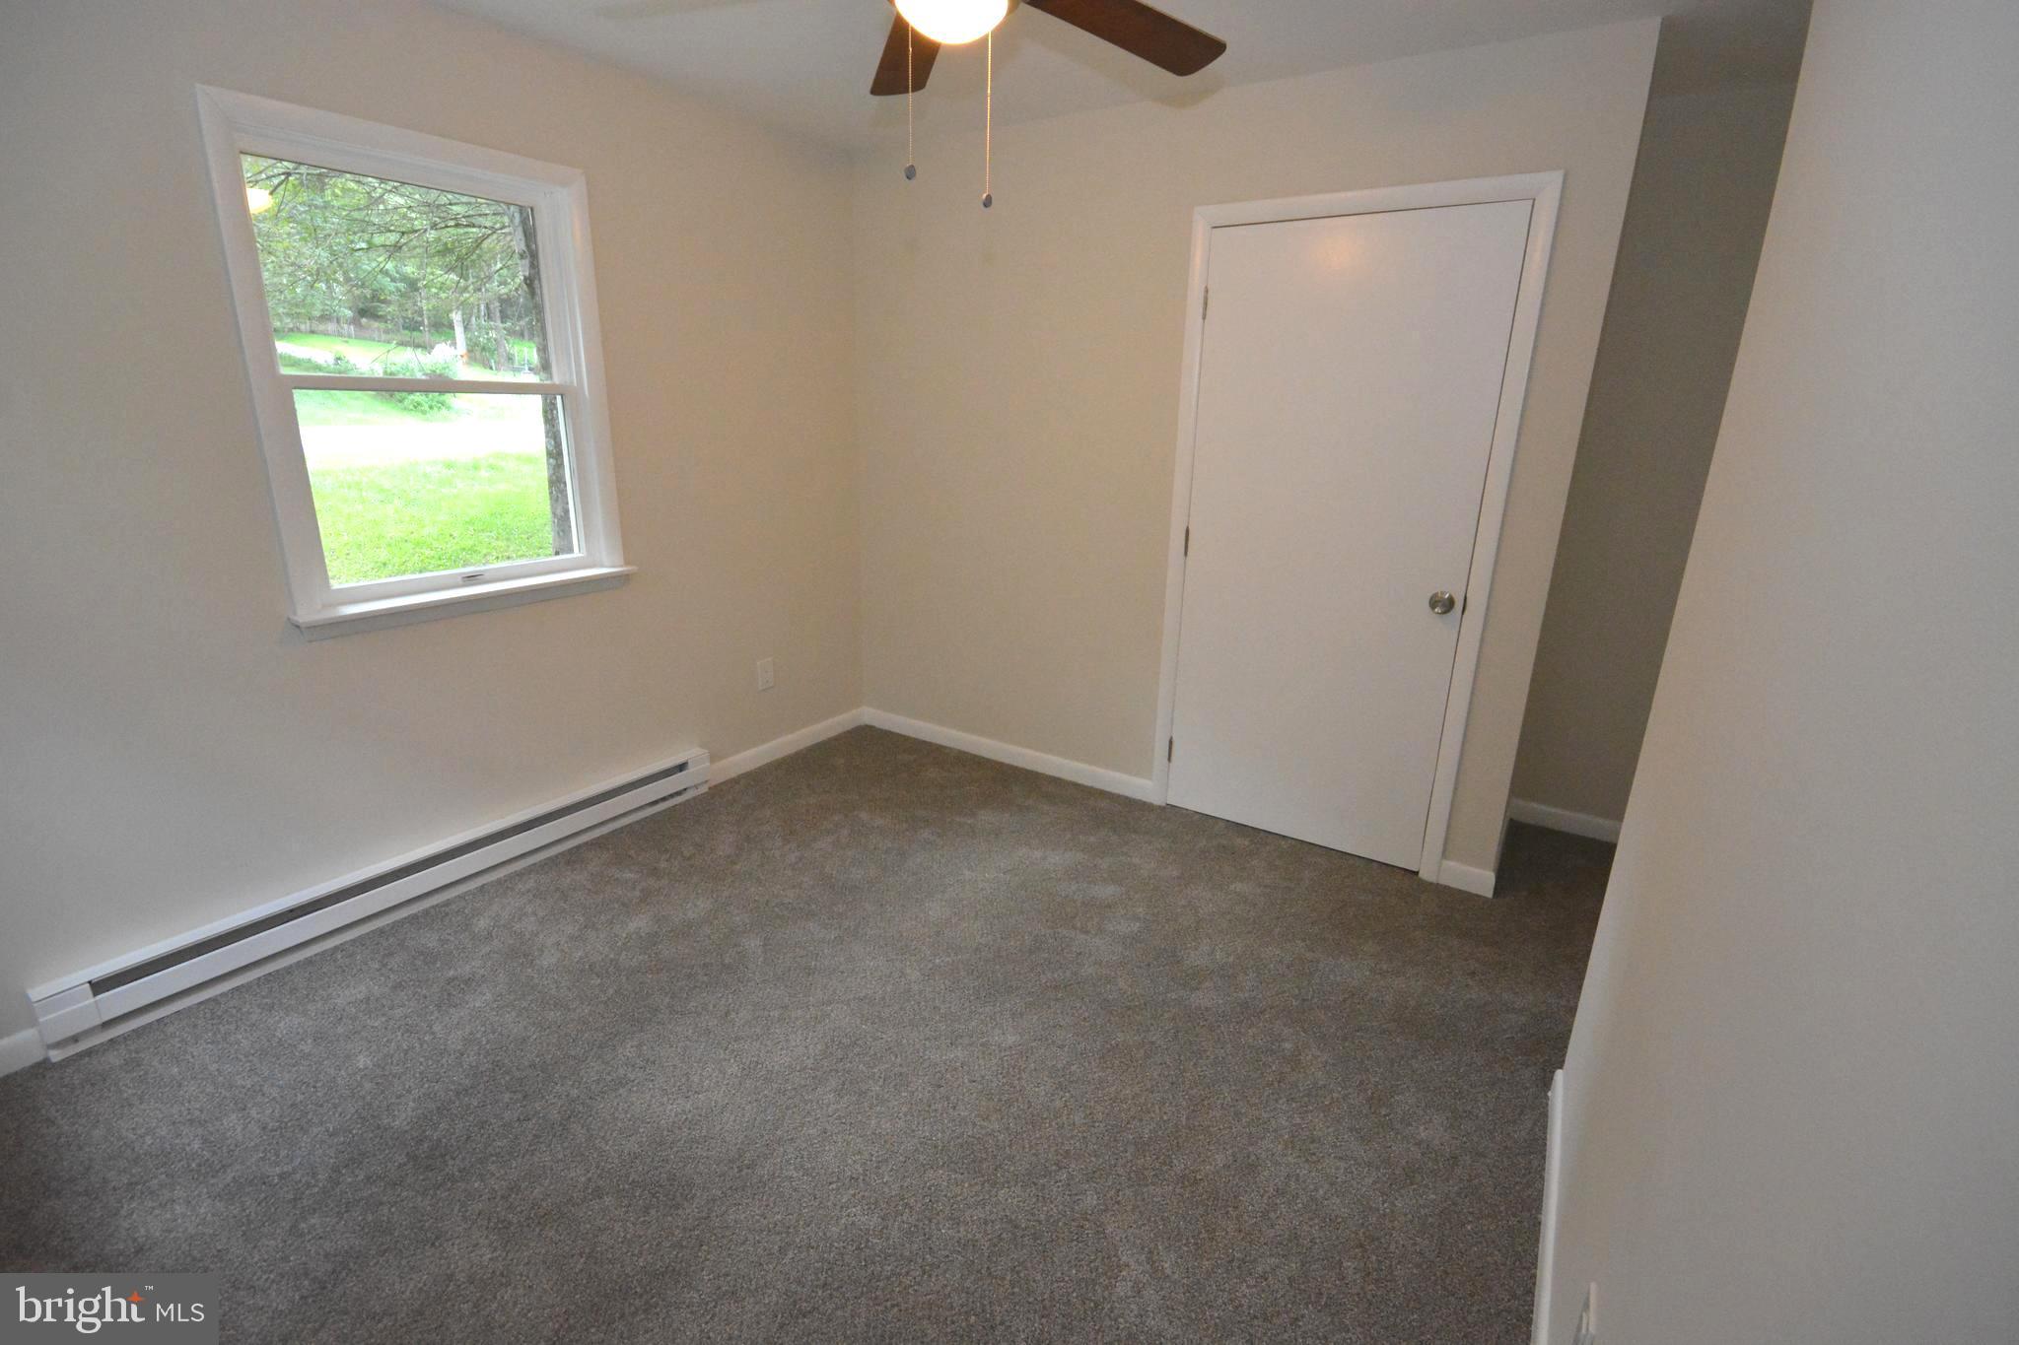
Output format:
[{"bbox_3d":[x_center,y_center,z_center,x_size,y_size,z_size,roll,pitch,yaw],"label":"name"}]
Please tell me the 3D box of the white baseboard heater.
[{"bbox_3d":[-1.675,0.593,2.589,0.060,0.174,1.793,11,19,31],"label":"white baseboard heater"}]

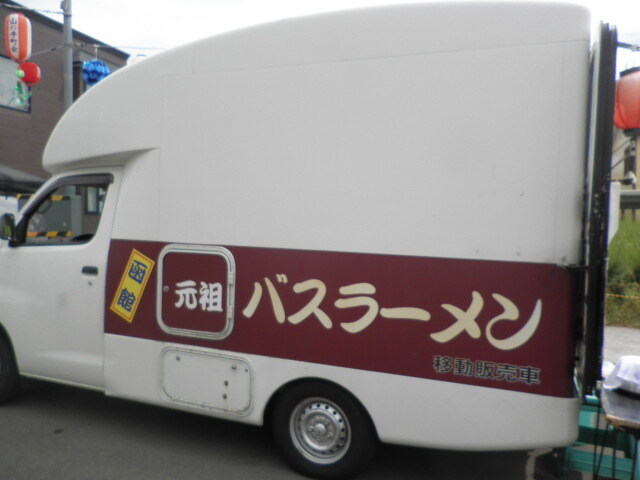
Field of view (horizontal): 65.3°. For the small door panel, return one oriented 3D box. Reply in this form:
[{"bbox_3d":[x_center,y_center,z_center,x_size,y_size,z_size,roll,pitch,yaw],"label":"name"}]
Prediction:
[{"bbox_3d":[-0.734,0.303,2.940,0.533,0.539,0.040,3,1,20],"label":"small door panel"}]

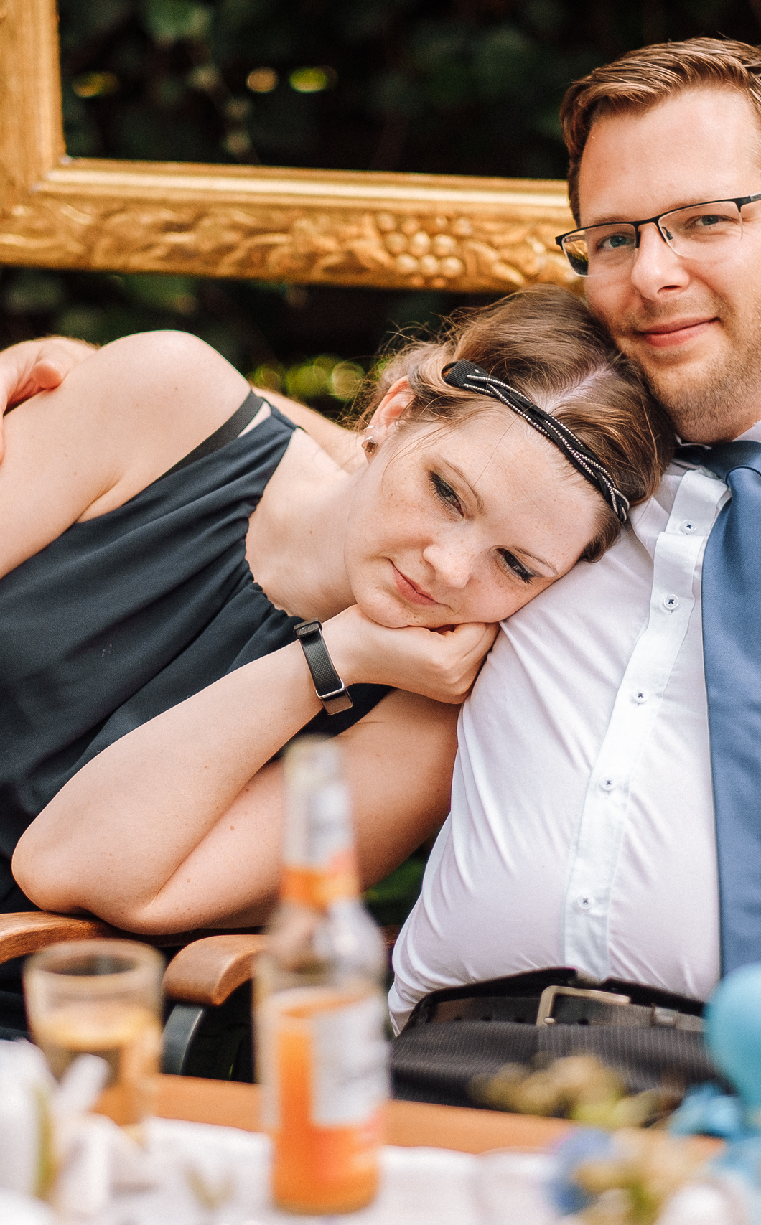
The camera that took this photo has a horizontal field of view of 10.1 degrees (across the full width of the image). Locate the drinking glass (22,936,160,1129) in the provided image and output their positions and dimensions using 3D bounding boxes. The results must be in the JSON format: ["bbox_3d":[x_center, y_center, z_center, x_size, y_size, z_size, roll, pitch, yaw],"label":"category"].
[{"bbox_3d":[-0.150,0.222,2.250,0.070,0.088,0.070,-1,9,0],"label":"drinking glass"}]

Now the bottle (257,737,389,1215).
[{"bbox_3d":[-0.029,0.179,2.110,0.064,0.228,0.064,-1,9,0],"label":"bottle"}]

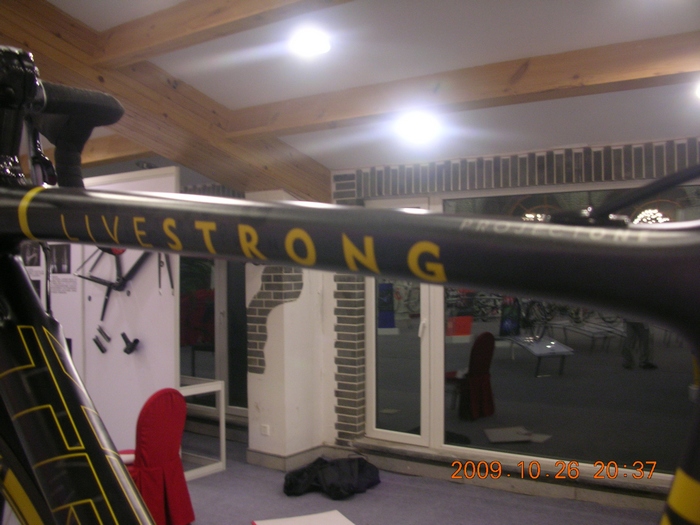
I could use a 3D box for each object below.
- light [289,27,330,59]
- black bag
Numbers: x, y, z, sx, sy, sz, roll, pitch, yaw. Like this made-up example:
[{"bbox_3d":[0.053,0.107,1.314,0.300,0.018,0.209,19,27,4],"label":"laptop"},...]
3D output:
[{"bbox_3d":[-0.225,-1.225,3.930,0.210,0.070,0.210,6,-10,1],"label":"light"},{"bbox_3d":[-0.125,1.640,5.460,0.760,0.220,0.480,0,-1,-7],"label":"black bag"}]

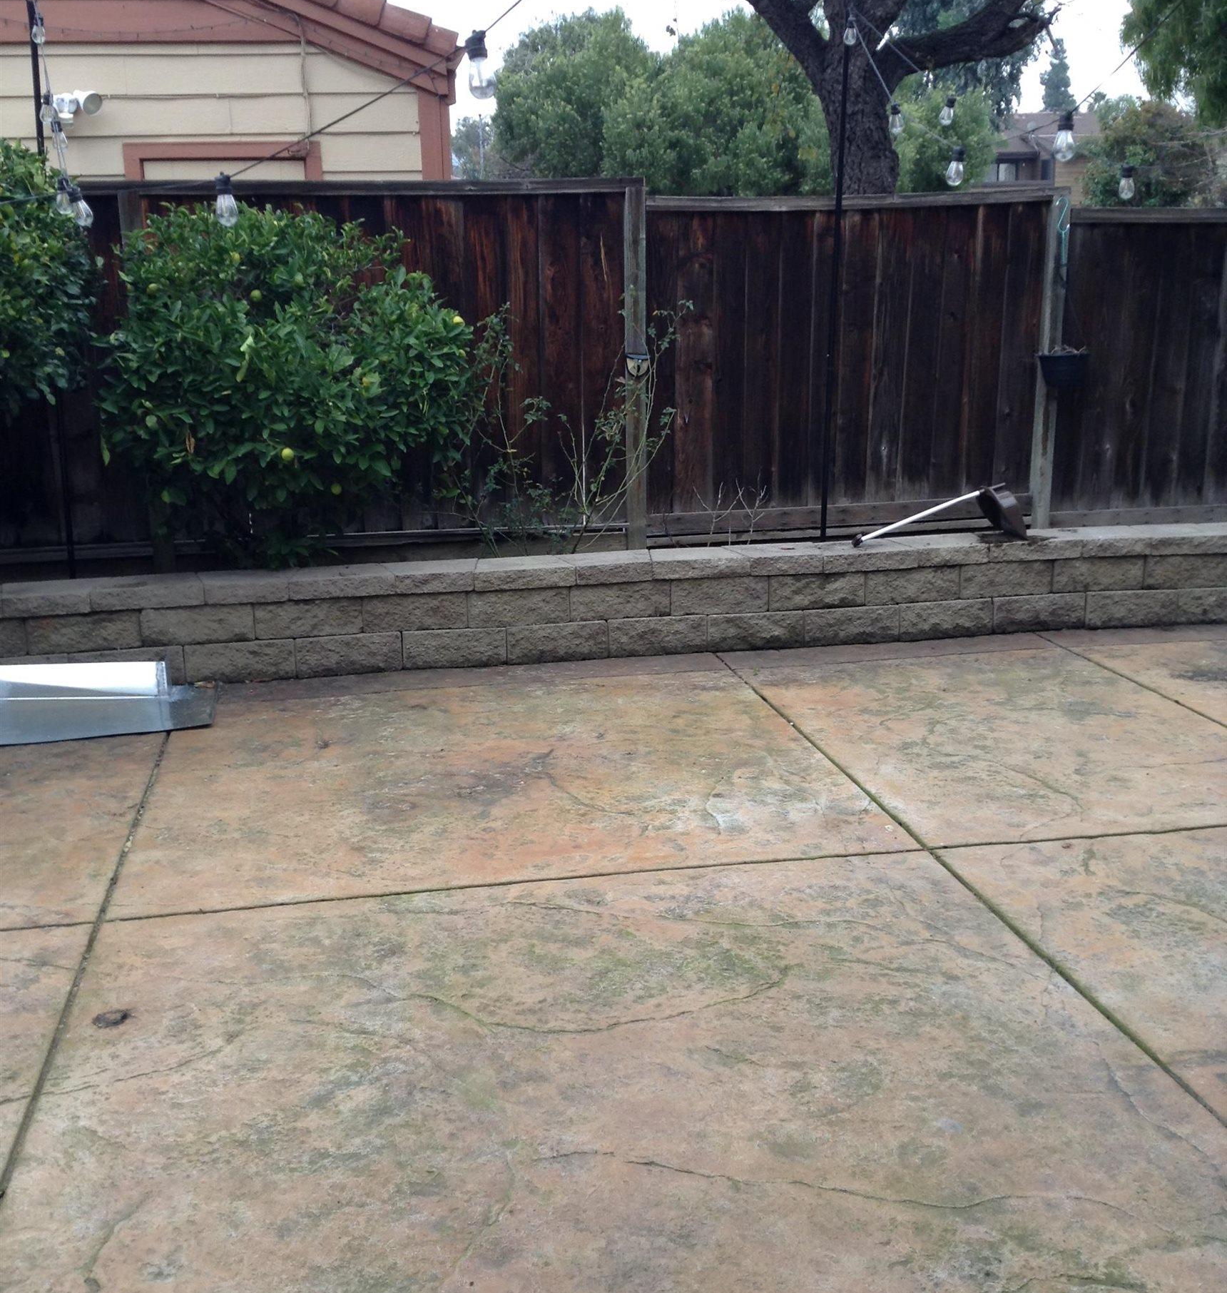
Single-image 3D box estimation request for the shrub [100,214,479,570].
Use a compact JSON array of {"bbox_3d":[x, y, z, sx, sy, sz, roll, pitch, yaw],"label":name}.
[{"bbox_3d":[-1.230,-0.944,6.019,1.421,1.465,1.150,-3,13,-10],"label":"shrub"}]

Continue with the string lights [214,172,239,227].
[{"bbox_3d":[-0.854,-0.984,3.450,0.050,0.122,0.050,-3,13,-10],"label":"string lights"}]

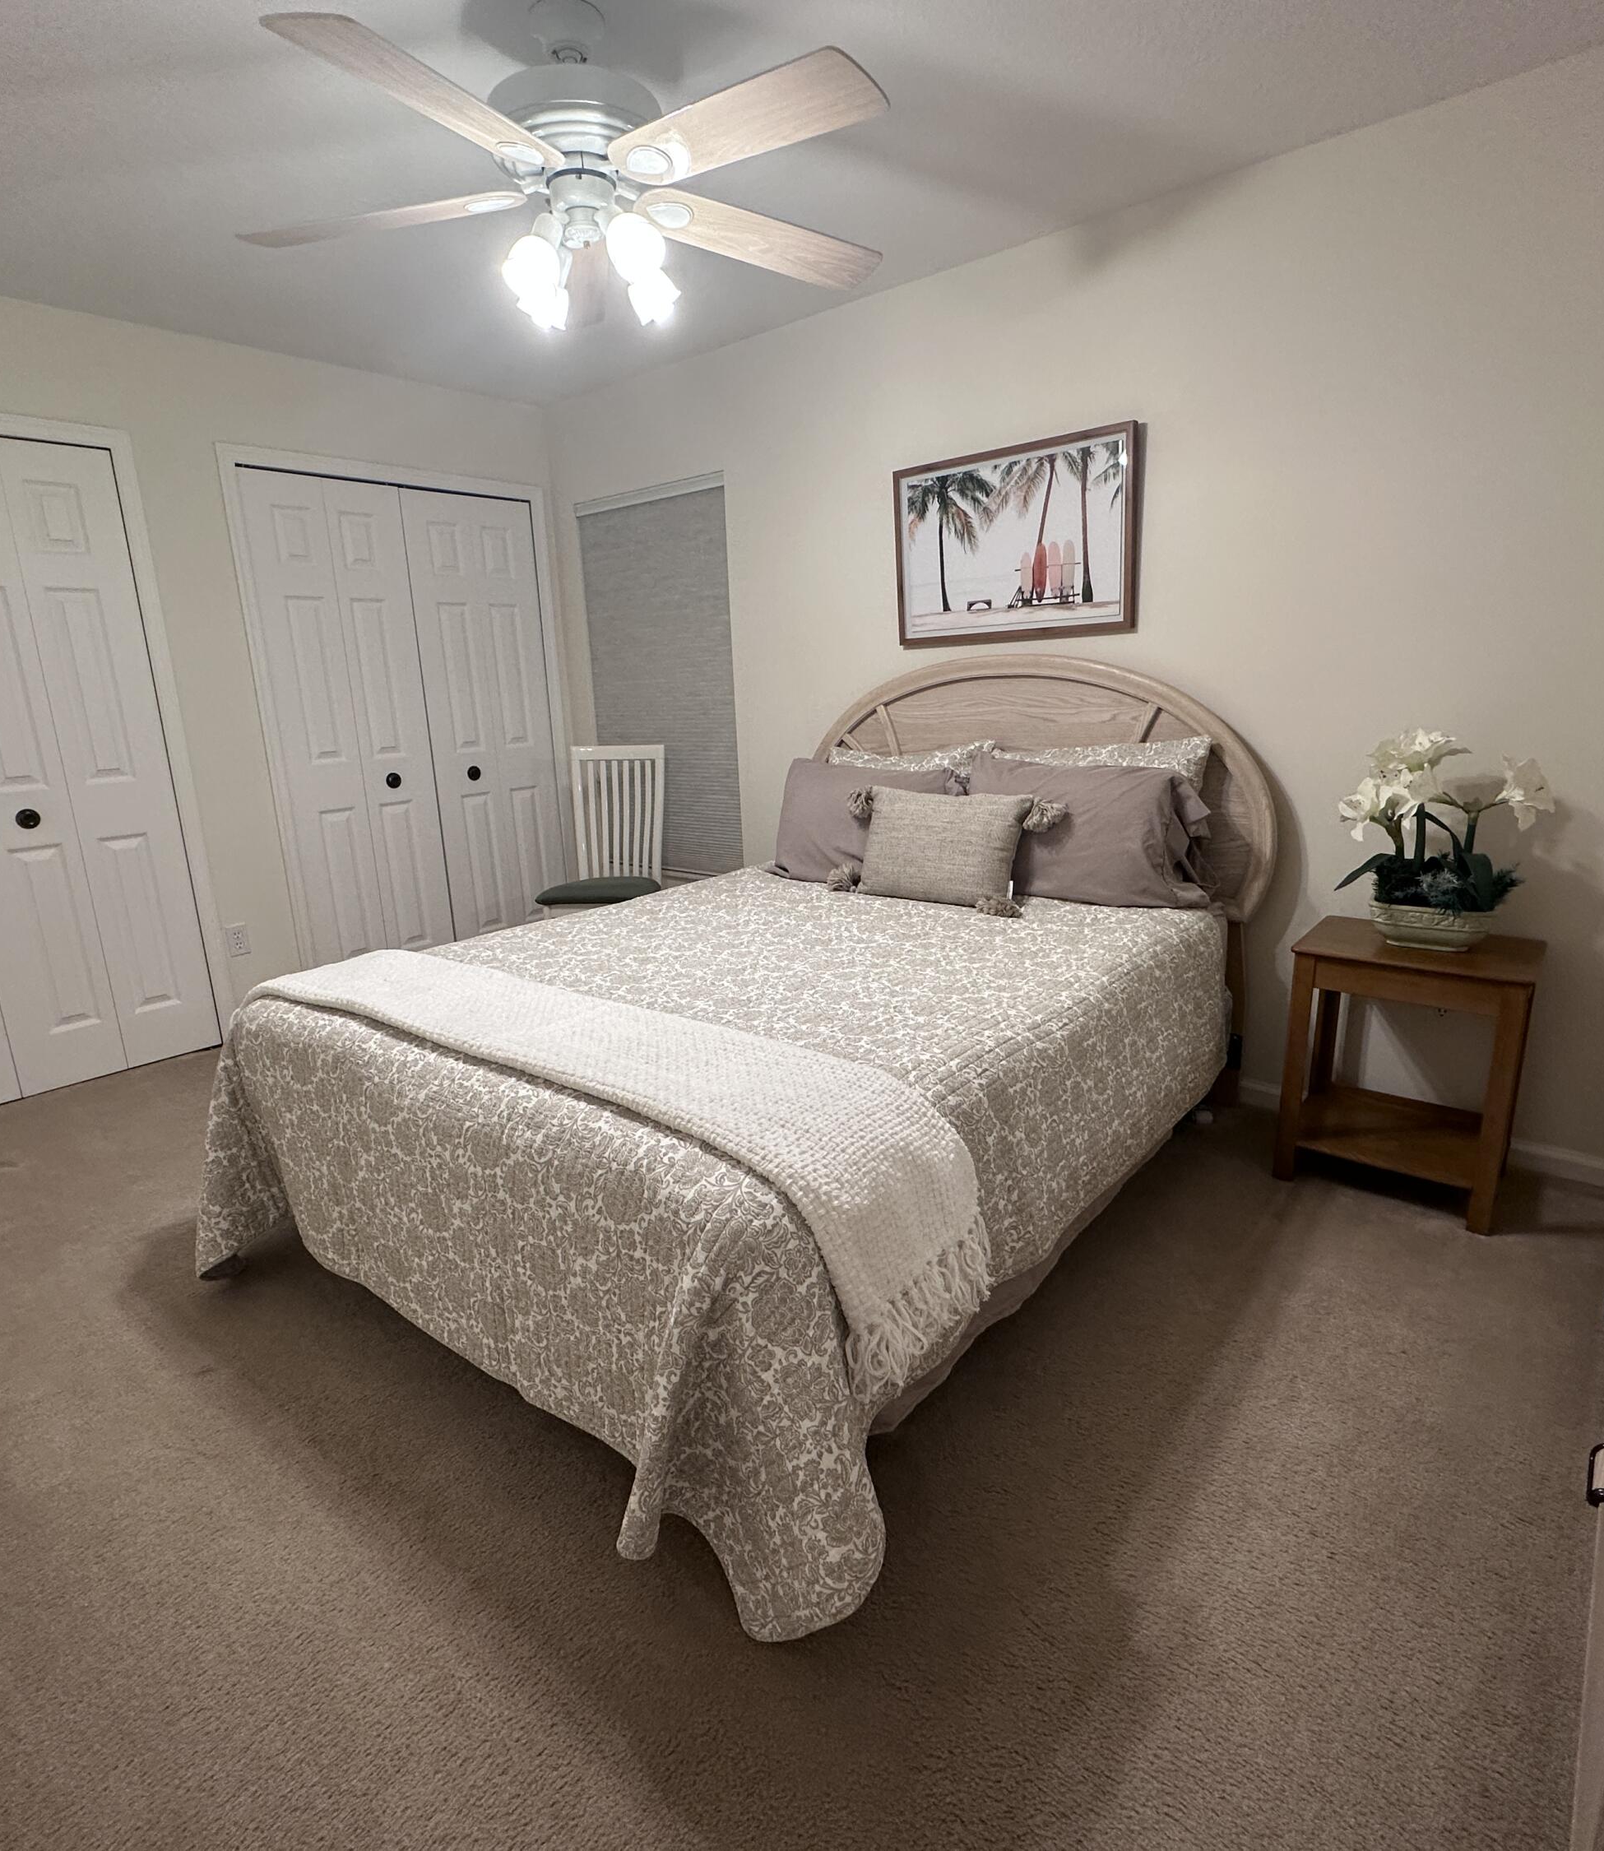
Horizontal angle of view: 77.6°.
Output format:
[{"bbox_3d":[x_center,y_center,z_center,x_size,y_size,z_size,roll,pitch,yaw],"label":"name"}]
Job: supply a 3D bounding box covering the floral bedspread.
[{"bbox_3d":[-0.065,0.352,2.509,1.700,0.580,2.110,10,18,40],"label":"floral bedspread"}]

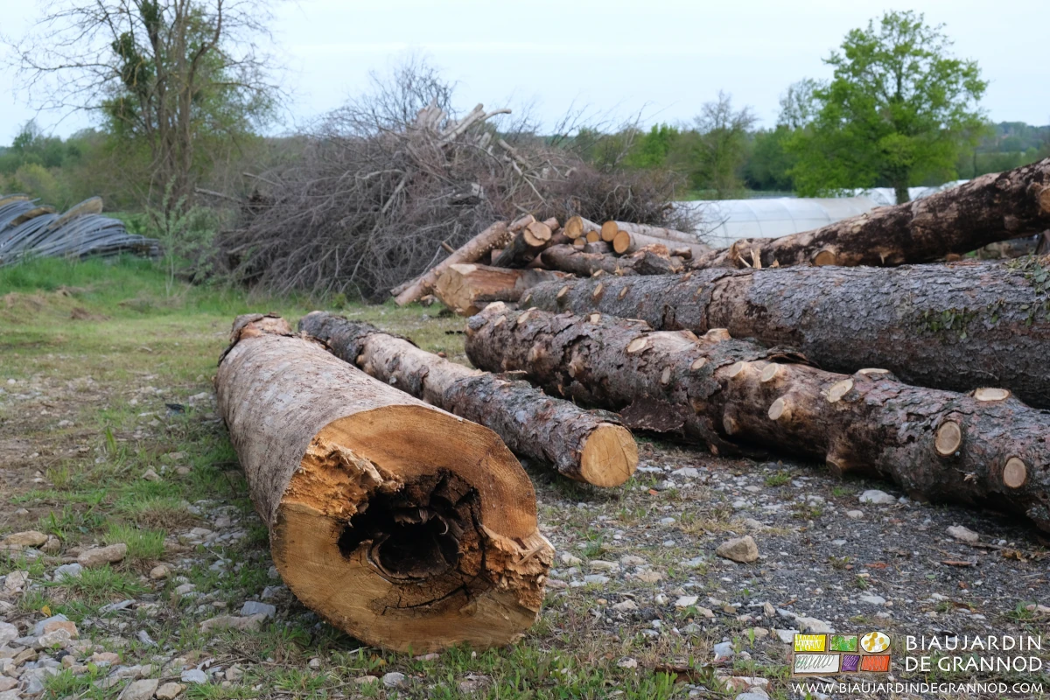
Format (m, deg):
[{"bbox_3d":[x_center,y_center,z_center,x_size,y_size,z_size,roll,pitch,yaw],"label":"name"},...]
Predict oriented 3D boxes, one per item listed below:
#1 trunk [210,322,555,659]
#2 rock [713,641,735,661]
[{"bbox_3d":[-0.871,0.293,4.805,0.750,0.730,3.300,-3,9,-20],"label":"trunk"},{"bbox_3d":[0.577,0.867,3.376,0.066,0.044,0.053,2,9,10],"label":"rock"}]

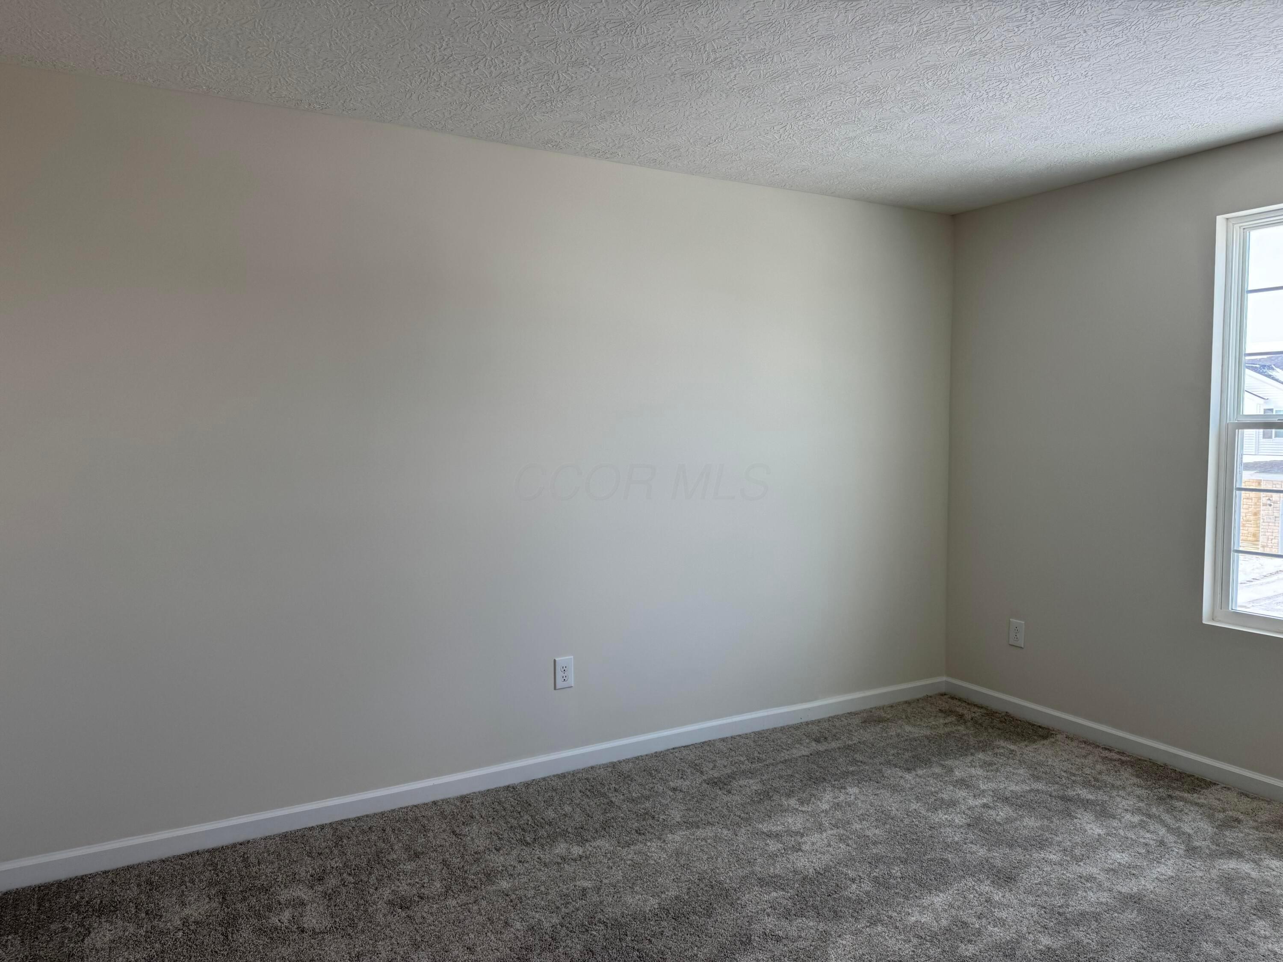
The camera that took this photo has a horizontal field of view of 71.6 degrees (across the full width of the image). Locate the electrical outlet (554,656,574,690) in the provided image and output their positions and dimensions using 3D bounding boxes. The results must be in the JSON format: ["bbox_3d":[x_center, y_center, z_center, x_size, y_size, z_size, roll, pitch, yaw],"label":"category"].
[{"bbox_3d":[-0.305,0.762,3.518,0.079,0.124,0.008,-2,4,-29],"label":"electrical outlet"}]

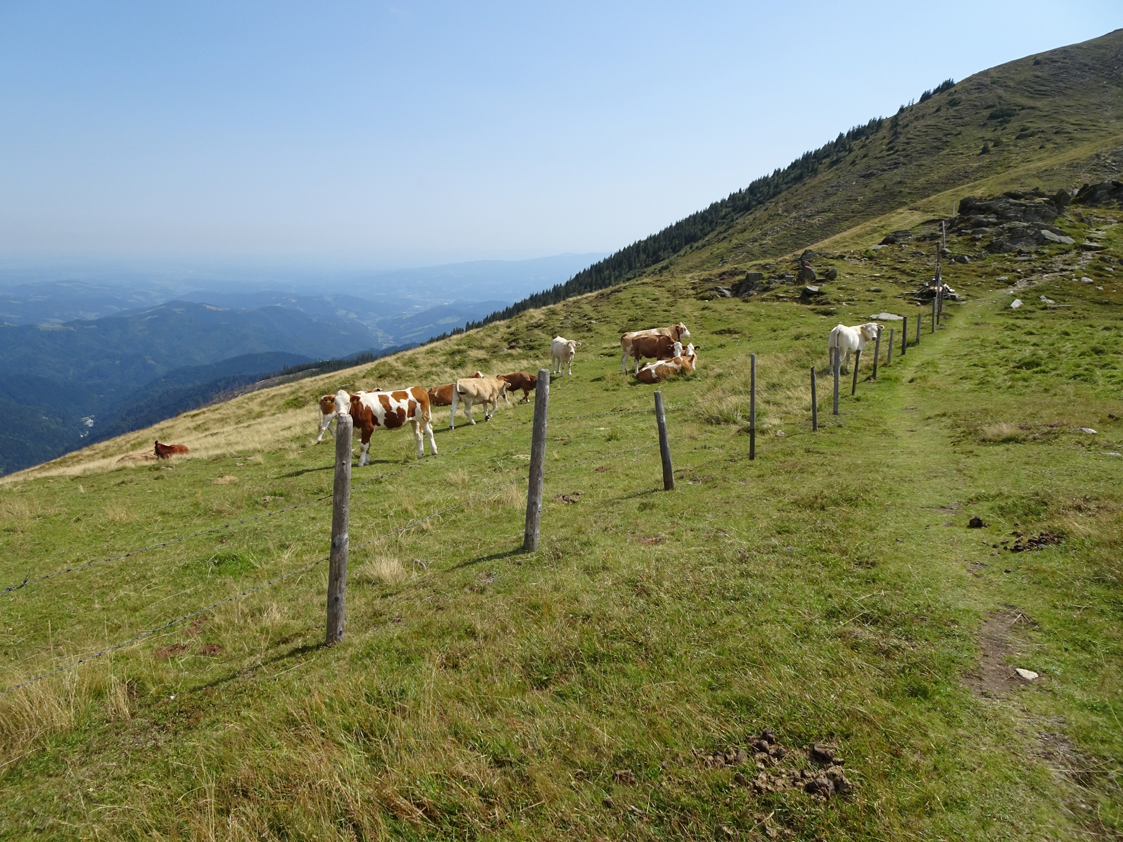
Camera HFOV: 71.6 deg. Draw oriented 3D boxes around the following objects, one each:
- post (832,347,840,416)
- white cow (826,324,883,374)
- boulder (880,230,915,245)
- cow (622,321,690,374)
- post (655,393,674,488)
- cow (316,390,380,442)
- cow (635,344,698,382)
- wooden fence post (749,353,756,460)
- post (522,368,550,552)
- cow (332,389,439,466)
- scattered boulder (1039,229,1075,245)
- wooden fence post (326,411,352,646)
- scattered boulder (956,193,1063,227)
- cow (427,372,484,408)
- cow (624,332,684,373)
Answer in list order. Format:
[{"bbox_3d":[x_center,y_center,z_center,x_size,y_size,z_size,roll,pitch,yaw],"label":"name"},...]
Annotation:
[{"bbox_3d":[5.021,-0.733,14.200,0.085,1.250,0.085,-3,13,1],"label":"post"},{"bbox_3d":[7.653,-1.891,20.200,1.650,1.330,0.680,-12,18,-42],"label":"white cow"},{"bbox_3d":[19.420,-10.597,45.000,1.800,0.750,1.200,5,13,19],"label":"boulder"},{"bbox_3d":[2.852,-2.208,23.700,2.000,1.440,0.600,0,13,-2],"label":"cow"},{"bbox_3d":[1.129,0.218,8.600,0.095,1.100,0.095,-8,13,2],"label":"post"},{"bbox_3d":[-5.383,-0.159,20.200,1.950,1.280,0.620,-1,13,-5],"label":"cow"},{"bbox_3d":[2.962,-1.611,22.000,1.650,1.020,0.800,-4,13,-18],"label":"cow"},{"bbox_3d":[2.348,-0.164,9.548,0.063,1.328,0.063,-2,13,1],"label":"wooden fence post"},{"bbox_3d":[-0.164,0.285,5.301,0.095,1.298,0.095,4,13,-1],"label":"post"},{"bbox_3d":[-2.981,0.086,13.200,1.700,1.280,0.580,-3,14,-14],"label":"cow"},{"bbox_3d":[27.056,-10.056,42.500,1.650,0.750,1.100,6,14,24],"label":"scattered boulder"},{"bbox_3d":[-1.149,0.580,4.052,0.087,1.299,0.087,6,13,-1],"label":"wooden fence post"},{"bbox_3d":[27.448,-12.980,48.000,5.500,1.850,3.200,6,14,24],"label":"scattered boulder"},{"bbox_3d":[-3.441,-1.029,25.500,1.900,1.100,0.750,-2,13,-8],"label":"cow"},{"bbox_3d":[2.802,-1.934,22.700,1.650,1.180,0.580,8,15,29],"label":"cow"}]

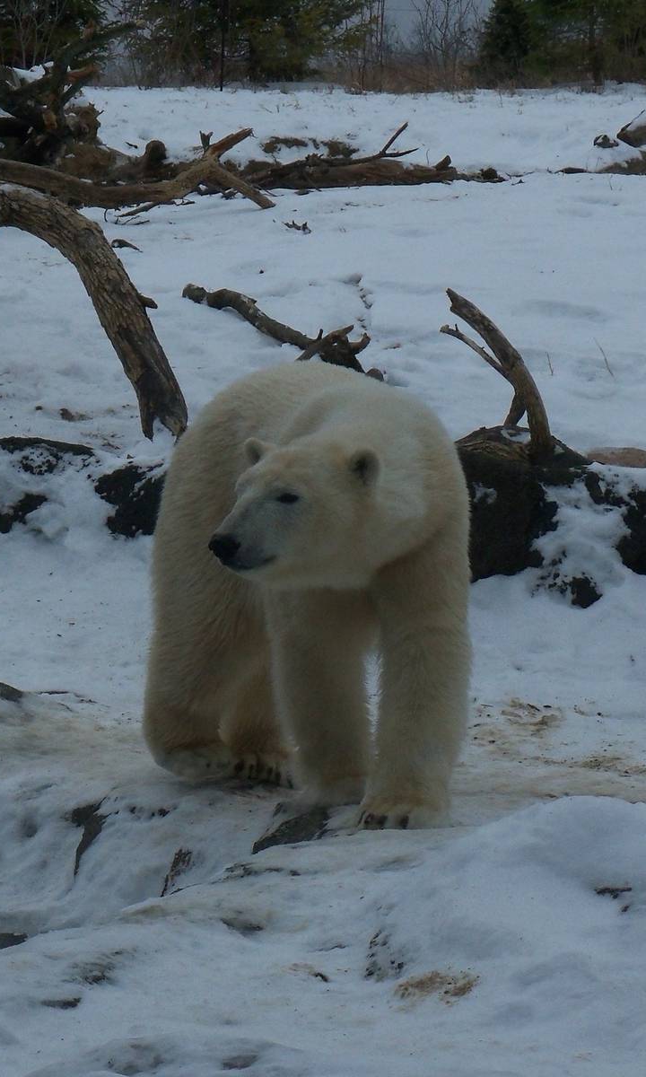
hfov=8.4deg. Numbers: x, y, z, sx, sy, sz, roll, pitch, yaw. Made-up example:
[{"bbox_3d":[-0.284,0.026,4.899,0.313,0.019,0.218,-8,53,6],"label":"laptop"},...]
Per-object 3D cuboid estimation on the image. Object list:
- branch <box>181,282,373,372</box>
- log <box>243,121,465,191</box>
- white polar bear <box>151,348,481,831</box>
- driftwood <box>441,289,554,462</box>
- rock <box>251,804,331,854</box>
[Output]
[{"bbox_3d":[-0.221,-0.941,19.500,0.420,0.280,1.600,-3,8,-23],"label":"branch"},{"bbox_3d":[0.209,-2.517,29.000,1.460,0.440,0.450,0,8,0],"label":"log"},{"bbox_3d":[-0.074,0.097,11.400,0.690,1.110,1.650,-2,8,-16],"label":"white polar bear"},{"bbox_3d":[0.613,-0.578,15.500,0.370,0.600,0.300,0,8,0],"label":"driftwood"},{"bbox_3d":[-0.077,0.720,10.900,0.190,0.110,0.140,0,8,0],"label":"rock"}]

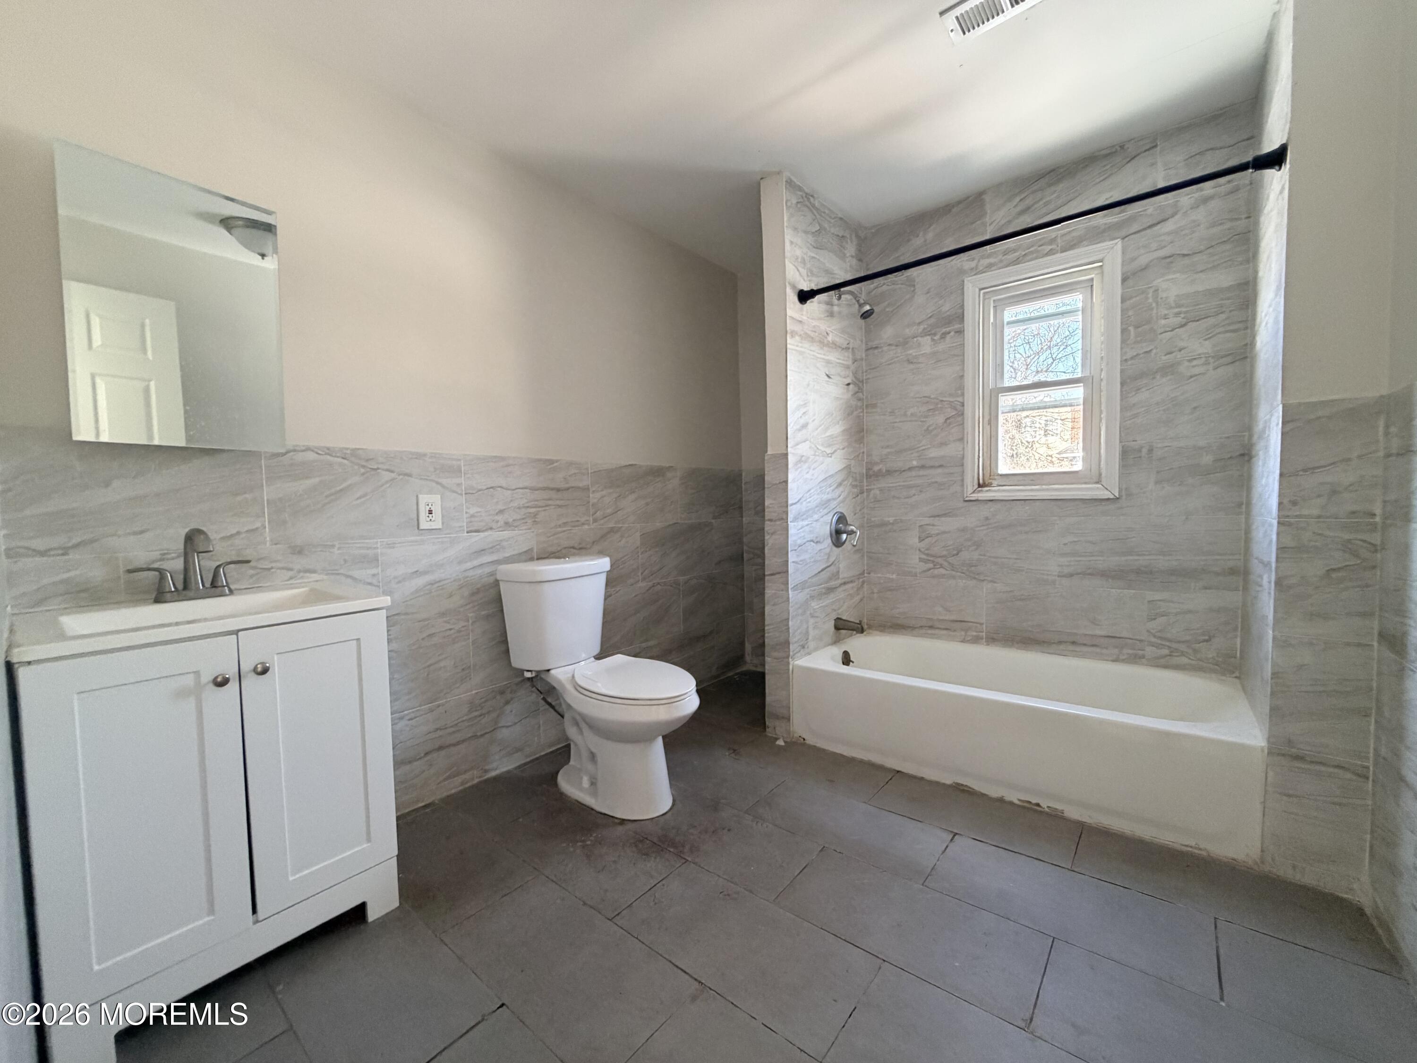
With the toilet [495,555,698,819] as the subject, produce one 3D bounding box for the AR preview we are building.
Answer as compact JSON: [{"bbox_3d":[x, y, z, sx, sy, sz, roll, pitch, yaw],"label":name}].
[{"bbox_3d":[-0.379,0.548,2.160,0.808,0.817,0.409,1,4,39],"label":"toilet"}]

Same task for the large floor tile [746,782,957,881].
[{"bbox_3d":[0.457,0.967,1.897,0.608,0.010,0.311,1,4,39],"label":"large floor tile"}]

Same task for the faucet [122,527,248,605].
[{"bbox_3d":[-1.287,0.082,1.436,0.165,0.179,0.243,1,3,39],"label":"faucet"}]

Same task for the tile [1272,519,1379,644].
[{"bbox_3d":[1.602,0.127,1.492,0.180,0.307,0.011,1,3,39],"label":"tile"}]

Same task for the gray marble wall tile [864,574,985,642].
[{"bbox_3d":[1.081,0.384,2.893,0.586,0.298,0.010,1,3,39],"label":"gray marble wall tile"}]

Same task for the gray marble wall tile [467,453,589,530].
[{"bbox_3d":[-0.735,-0.151,2.401,0.012,0.297,0.601,1,4,39],"label":"gray marble wall tile"}]

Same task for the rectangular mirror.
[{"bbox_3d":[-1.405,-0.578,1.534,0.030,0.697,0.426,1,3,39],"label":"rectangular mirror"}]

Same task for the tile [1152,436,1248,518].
[{"bbox_3d":[1.897,-0.209,2.220,0.268,0.303,0.010,1,4,39],"label":"tile"}]

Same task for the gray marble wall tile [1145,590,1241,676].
[{"bbox_3d":[1.903,0.380,2.254,0.280,0.306,0.012,1,4,39],"label":"gray marble wall tile"}]

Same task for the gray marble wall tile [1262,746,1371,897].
[{"bbox_3d":[1.613,0.754,1.525,0.189,0.327,0.011,1,3,39],"label":"gray marble wall tile"}]

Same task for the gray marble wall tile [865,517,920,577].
[{"bbox_3d":[0.956,0.085,2.976,0.279,0.297,0.010,1,3,39],"label":"gray marble wall tile"}]

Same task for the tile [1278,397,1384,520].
[{"bbox_3d":[1.597,-0.181,1.477,0.177,0.304,0.011,1,3,39],"label":"tile"}]

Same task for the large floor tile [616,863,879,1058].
[{"bbox_3d":[0.077,0.990,1.383,0.600,0.012,0.308,1,4,39],"label":"large floor tile"}]

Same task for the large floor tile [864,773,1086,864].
[{"bbox_3d":[0.882,0.947,1.921,0.604,0.012,0.297,1,4,39],"label":"large floor tile"}]

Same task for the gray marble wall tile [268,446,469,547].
[{"bbox_3d":[-1.117,-0.121,1.930,0.010,0.298,0.608,1,3,39],"label":"gray marble wall tile"}]

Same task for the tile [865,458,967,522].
[{"bbox_3d":[1.044,-0.225,2.917,0.505,0.303,0.010,1,4,39],"label":"tile"}]

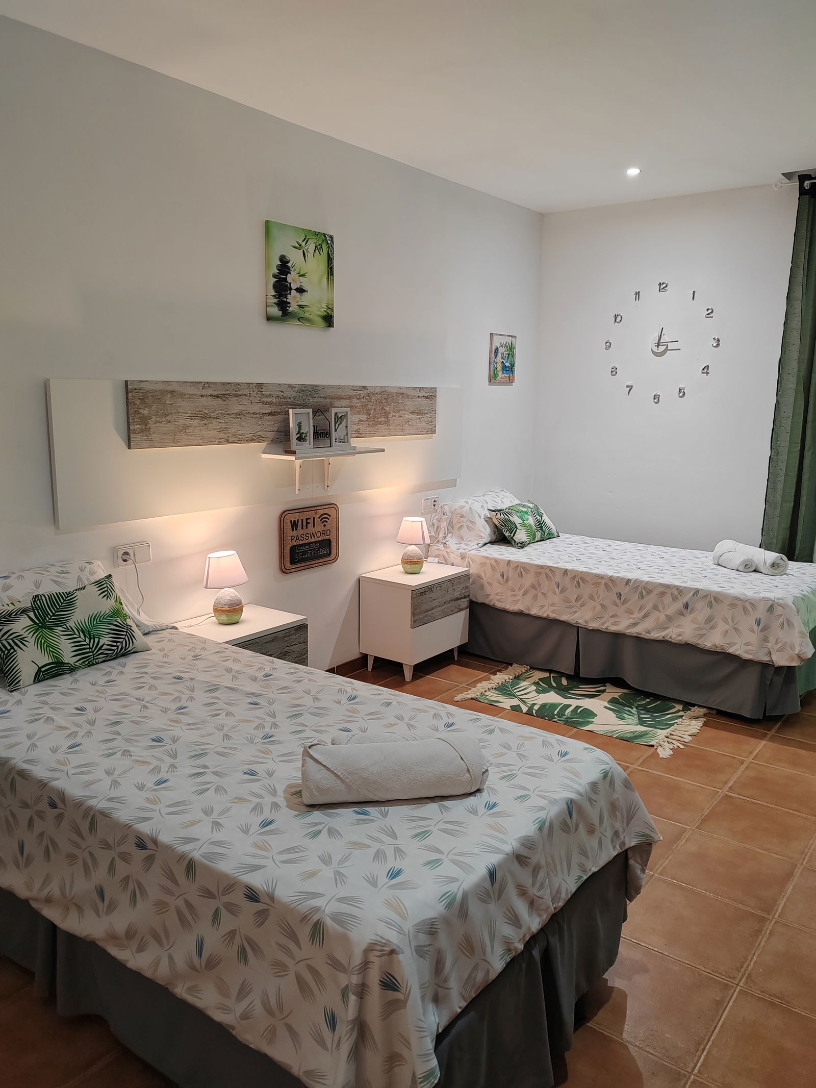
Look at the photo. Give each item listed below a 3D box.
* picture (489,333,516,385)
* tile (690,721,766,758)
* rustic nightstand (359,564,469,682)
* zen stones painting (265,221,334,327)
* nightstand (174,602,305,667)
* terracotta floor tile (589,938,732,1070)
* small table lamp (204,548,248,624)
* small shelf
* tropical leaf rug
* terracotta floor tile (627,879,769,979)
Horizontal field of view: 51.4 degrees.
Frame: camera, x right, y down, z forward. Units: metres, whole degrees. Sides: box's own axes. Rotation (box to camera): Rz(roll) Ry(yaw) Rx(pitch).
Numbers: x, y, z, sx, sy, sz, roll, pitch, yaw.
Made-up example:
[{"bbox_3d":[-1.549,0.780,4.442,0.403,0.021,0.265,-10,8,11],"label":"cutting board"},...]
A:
[{"bbox_3d":[0.566,-1.103,5.064,0.018,0.280,0.281,9,13,36],"label":"picture"},{"bbox_3d":[1.310,0.815,3.580,0.323,0.012,0.328,9,13,36],"label":"tile"},{"bbox_3d":[0.040,0.388,4.380,0.326,0.495,0.506,9,13,36],"label":"rustic nightstand"},{"bbox_3d":[-0.457,-1.147,3.641,0.017,0.394,0.400,9,13,36],"label":"zen stones painting"},{"bbox_3d":[-0.700,0.561,3.421,0.335,0.499,0.506,8,13,36],"label":"nightstand"},{"bbox_3d":[0.569,1.085,2.032,0.323,0.012,0.328,9,13,36],"label":"terracotta floor tile"},{"bbox_3d":[-0.721,0.175,3.361,0.175,0.284,0.175,1,10,0],"label":"small table lamp"},{"bbox_3d":[-0.361,-0.313,3.738,0.197,0.188,0.596,9,13,36],"label":"small shelf"},{"bbox_3d":[0.804,0.733,3.917,1.038,0.012,0.635,9,13,36],"label":"tropical leaf rug"},{"bbox_3d":[0.779,1.045,2.320,0.327,0.010,0.327,8,13,36],"label":"terracotta floor tile"}]

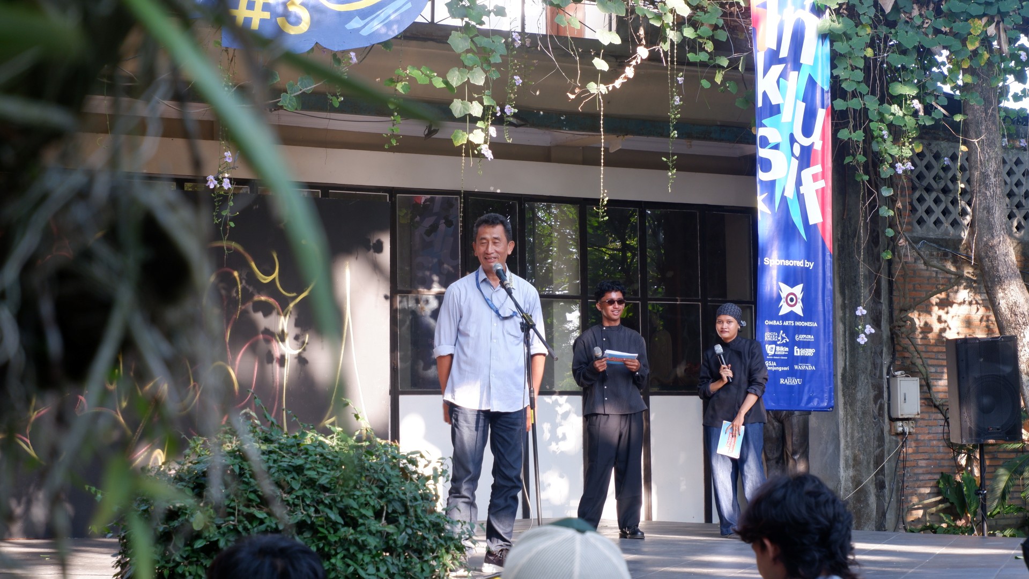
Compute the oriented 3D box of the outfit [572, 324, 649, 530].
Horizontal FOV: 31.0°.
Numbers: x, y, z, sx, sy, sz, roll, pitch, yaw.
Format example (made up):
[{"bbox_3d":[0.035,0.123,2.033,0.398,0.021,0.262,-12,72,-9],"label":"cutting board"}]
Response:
[{"bbox_3d":[0.638,0.926,12.570,0.500,1.390,0.340,0,-5,-5],"label":"outfit"}]

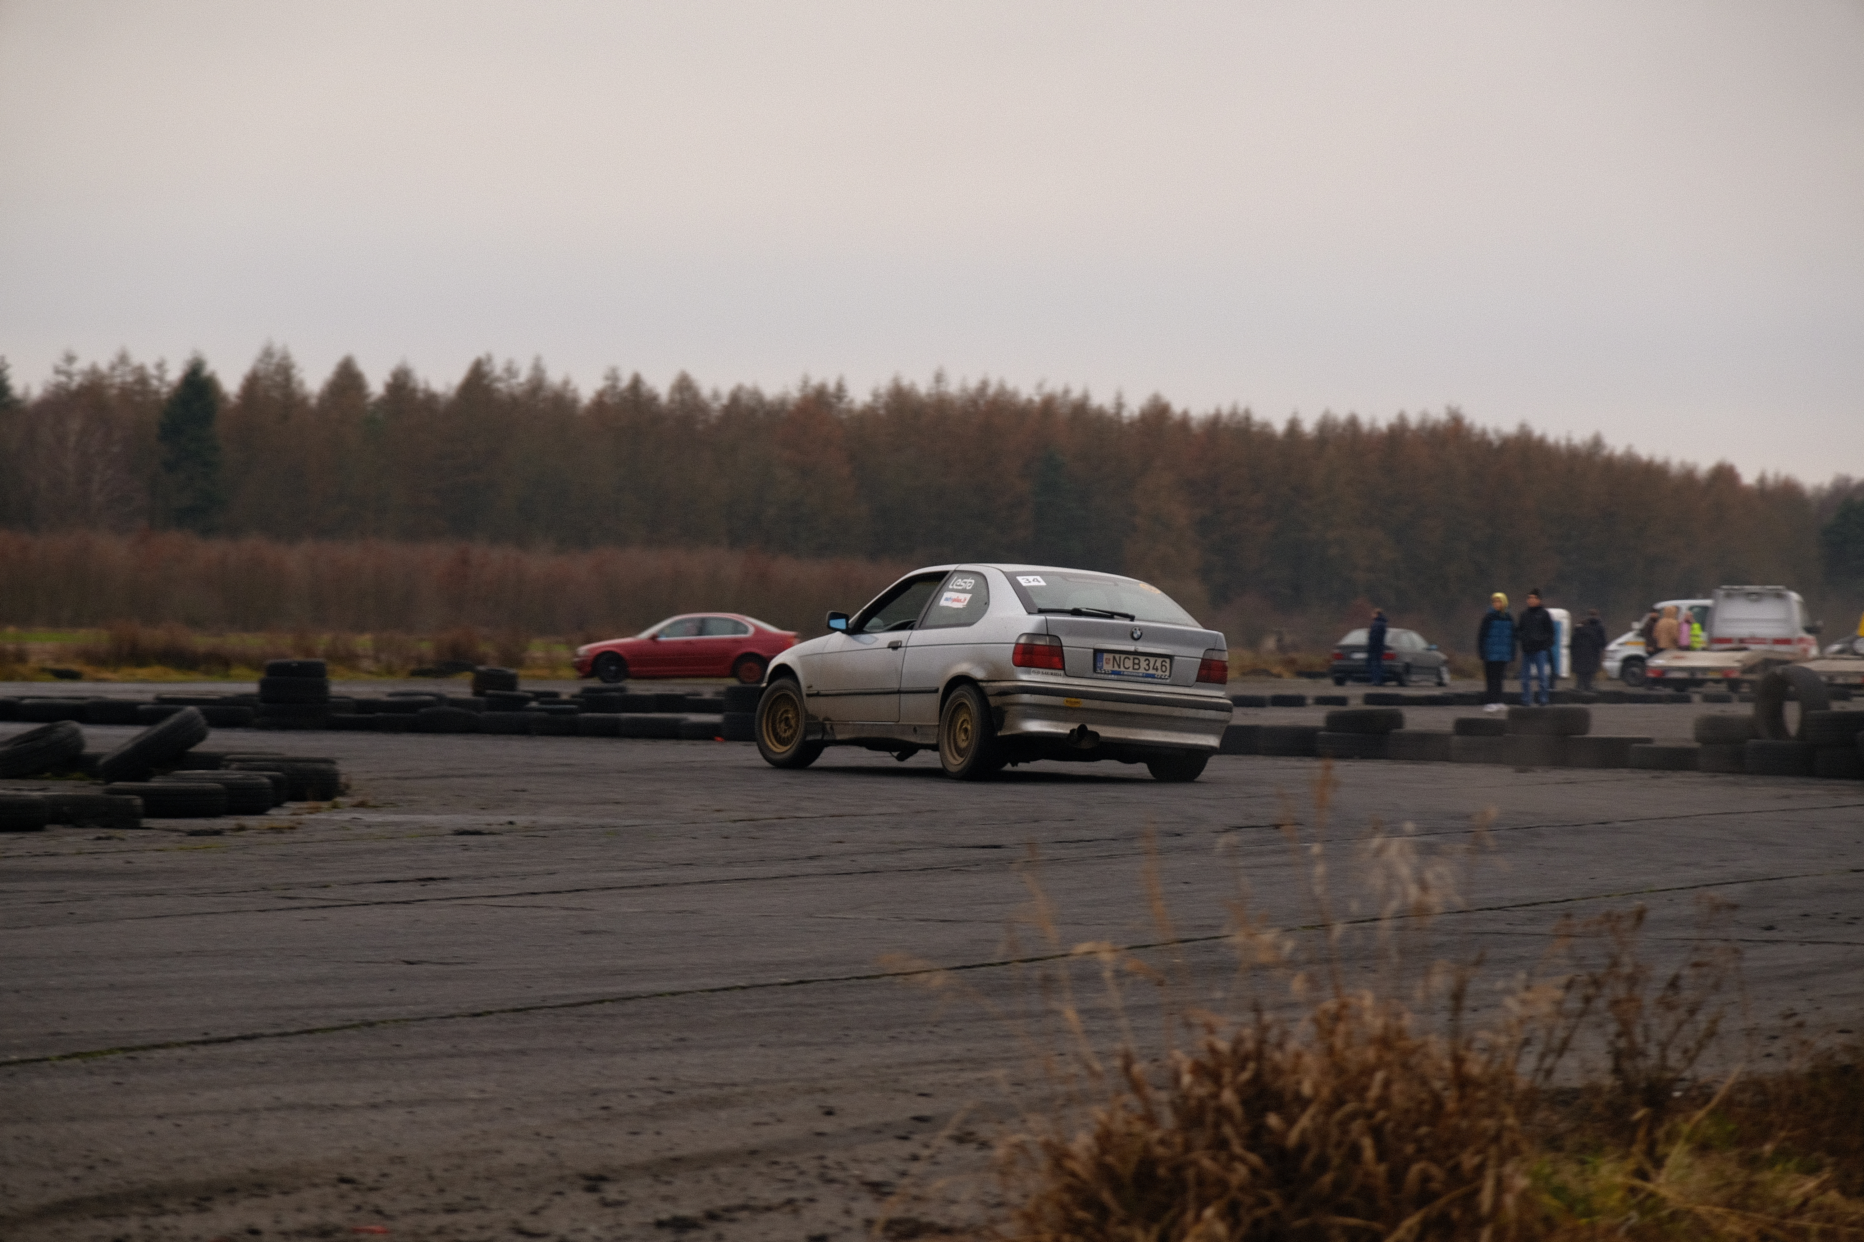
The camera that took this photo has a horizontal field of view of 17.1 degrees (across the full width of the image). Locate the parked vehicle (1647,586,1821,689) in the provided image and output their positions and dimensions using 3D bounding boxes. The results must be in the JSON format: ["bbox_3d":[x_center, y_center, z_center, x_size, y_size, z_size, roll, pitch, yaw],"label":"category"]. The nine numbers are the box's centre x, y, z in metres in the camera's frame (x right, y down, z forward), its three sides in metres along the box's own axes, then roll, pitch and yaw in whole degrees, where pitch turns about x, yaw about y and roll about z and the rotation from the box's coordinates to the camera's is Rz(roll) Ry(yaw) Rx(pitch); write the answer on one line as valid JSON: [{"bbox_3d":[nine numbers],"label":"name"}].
[{"bbox_3d":[17.636,0.411,136.800,2.100,2.400,6.800,1,0,22],"label":"parked vehicle"}]

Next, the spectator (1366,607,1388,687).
[{"bbox_3d":[10.192,0.601,142.000,0.350,1.770,0.480,1,0,9],"label":"spectator"}]

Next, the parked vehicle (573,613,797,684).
[{"bbox_3d":[-4.911,0.548,124.200,4.470,1.400,1.740,1,0,-1],"label":"parked vehicle"}]

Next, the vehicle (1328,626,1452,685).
[{"bbox_3d":[10.668,0.843,143.800,1.700,1.390,4.430,1,0,20],"label":"vehicle"}]

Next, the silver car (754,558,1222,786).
[{"bbox_3d":[0.338,0.343,41.761,1.700,1.390,4.200,3,-1,-27],"label":"silver car"}]

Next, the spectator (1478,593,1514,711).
[{"bbox_3d":[8.417,0.458,92.600,0.530,1.760,0.380,1,0,20],"label":"spectator"}]

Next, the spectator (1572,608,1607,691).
[{"bbox_3d":[14.144,0.635,133.800,0.600,1.770,0.420,1,0,-18],"label":"spectator"}]

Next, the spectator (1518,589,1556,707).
[{"bbox_3d":[9.281,0.408,95.300,0.550,1.790,0.370,1,0,18],"label":"spectator"}]

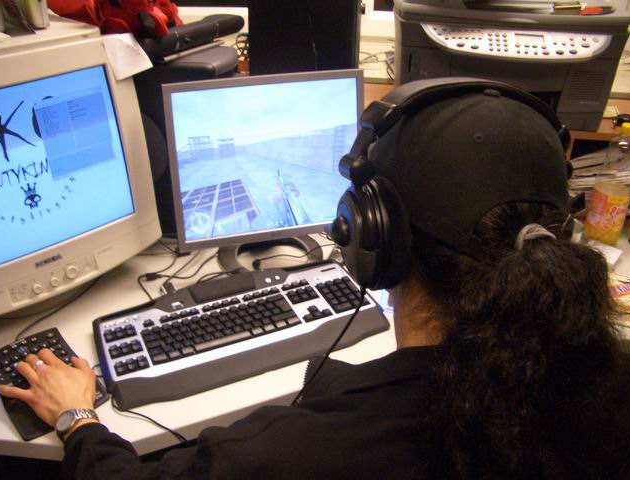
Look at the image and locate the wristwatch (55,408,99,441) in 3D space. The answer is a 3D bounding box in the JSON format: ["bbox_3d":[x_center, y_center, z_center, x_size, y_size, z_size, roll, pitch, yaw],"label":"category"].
[{"bbox_3d":[-0.351,0.276,0.958,0.037,0.050,0.060,24,69,34],"label":"wristwatch"}]

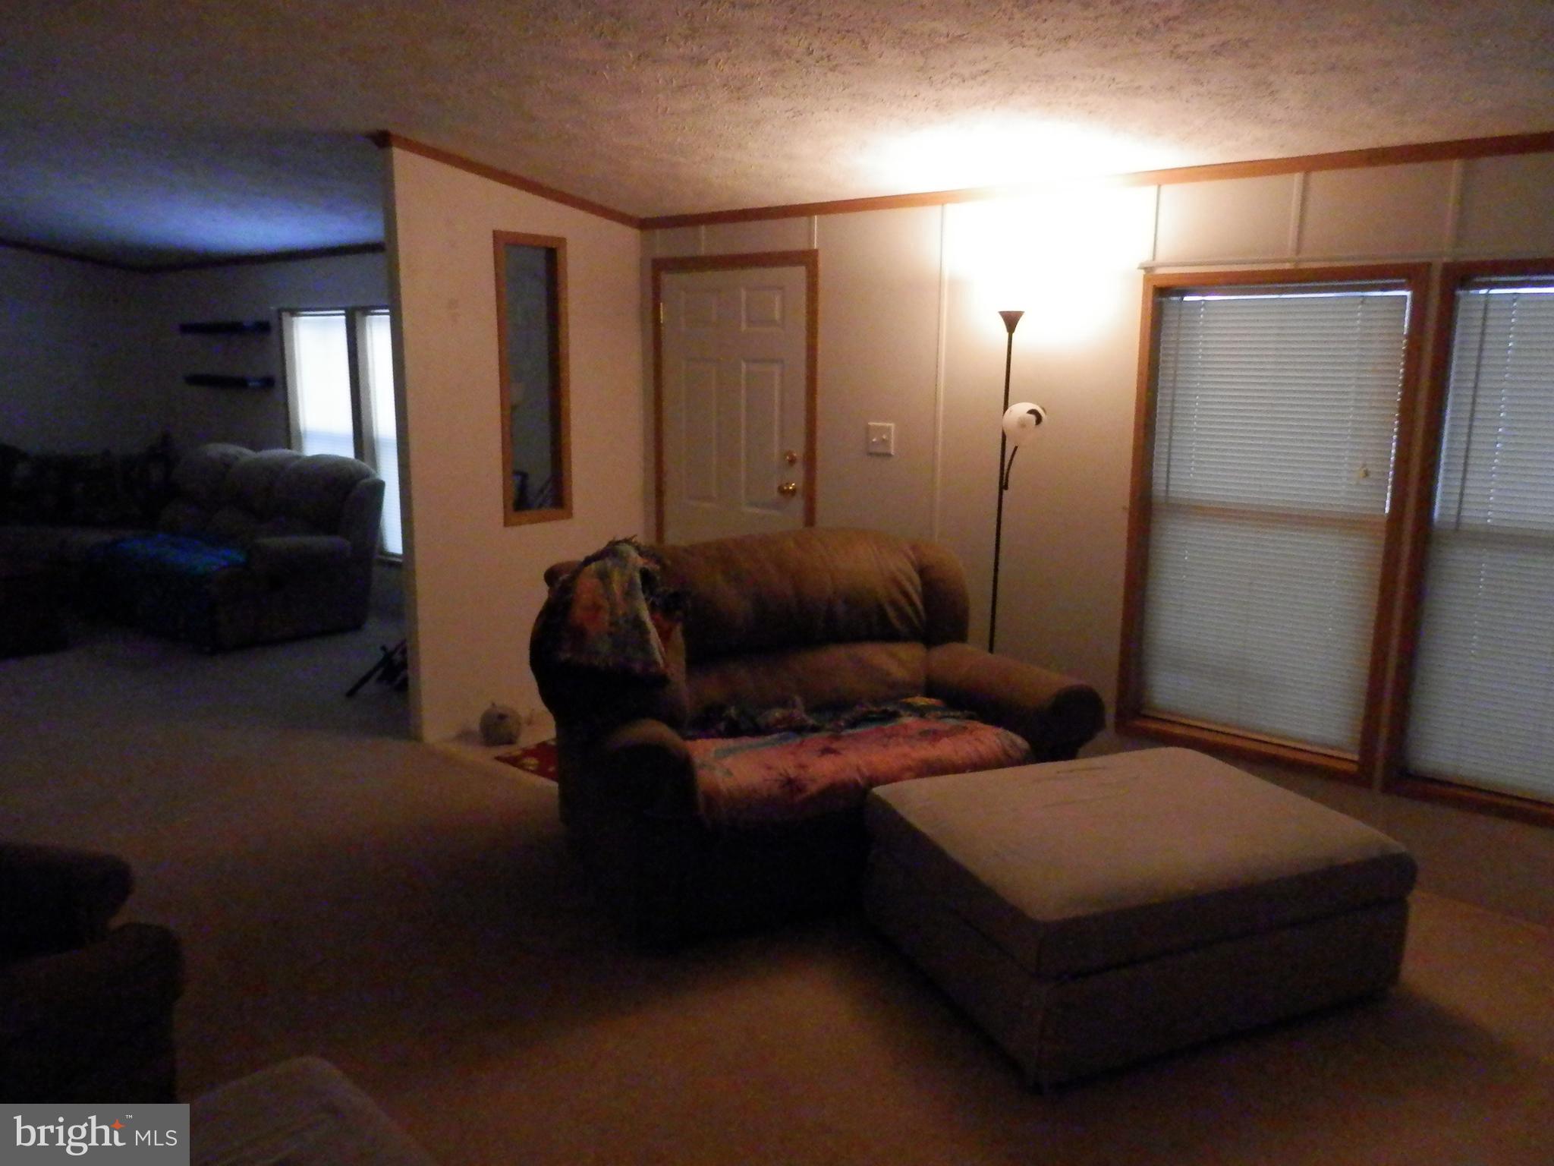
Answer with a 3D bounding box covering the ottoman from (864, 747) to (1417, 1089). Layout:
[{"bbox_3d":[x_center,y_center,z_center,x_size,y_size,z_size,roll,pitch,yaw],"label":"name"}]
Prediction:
[{"bbox_3d":[0.922,0.818,3.006,1.096,0.406,0.817,-4,12,-21],"label":"ottoman"}]

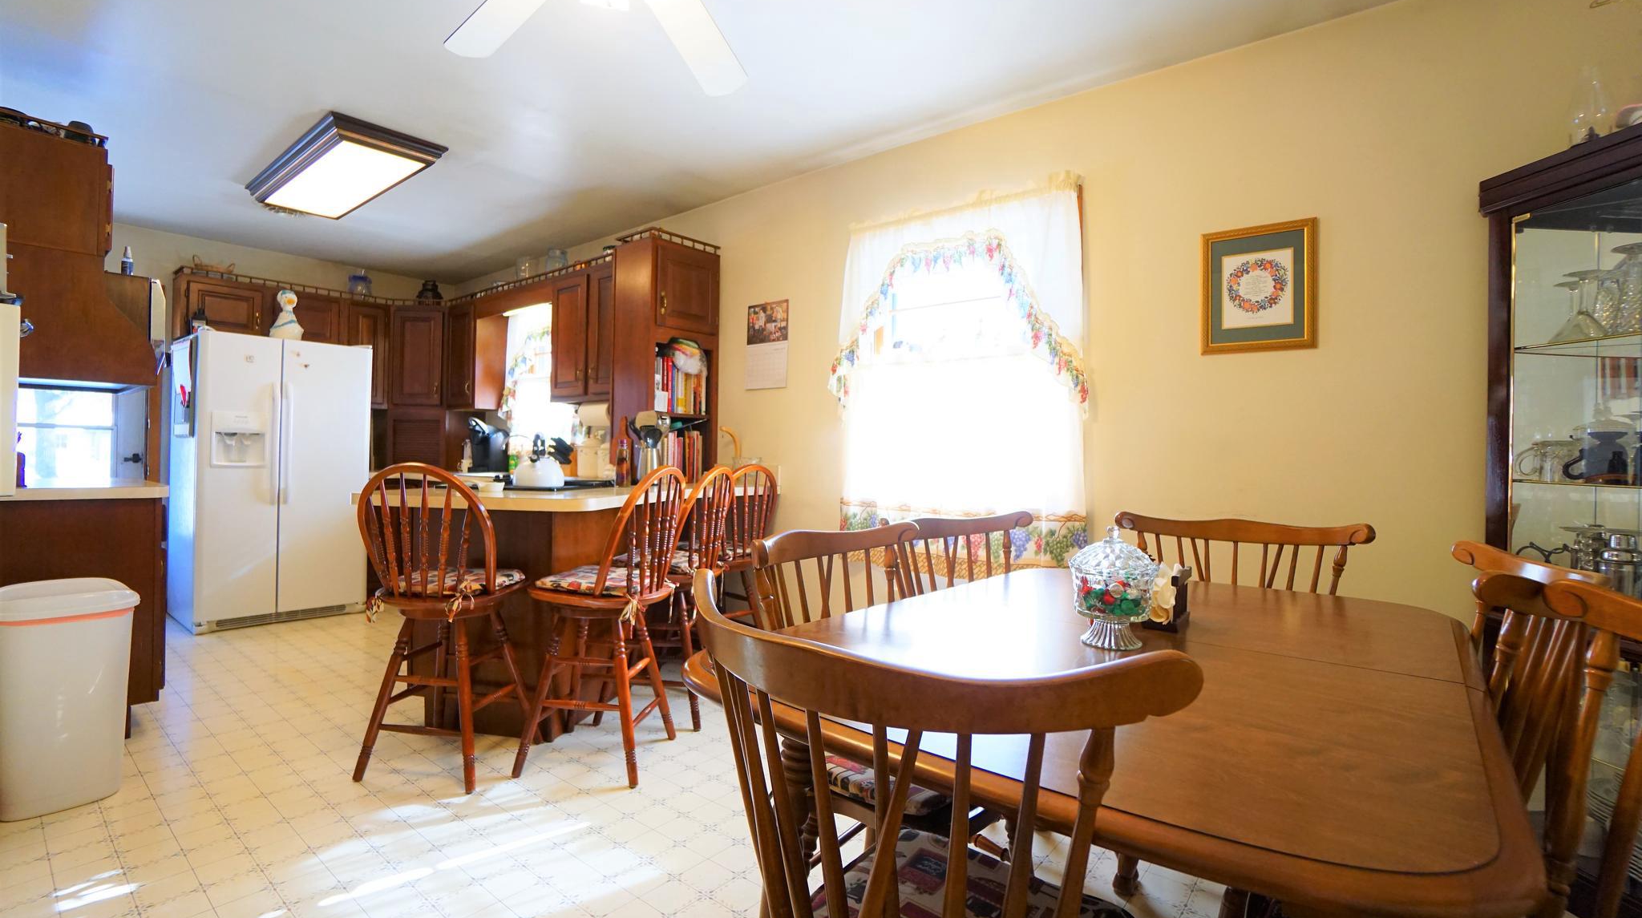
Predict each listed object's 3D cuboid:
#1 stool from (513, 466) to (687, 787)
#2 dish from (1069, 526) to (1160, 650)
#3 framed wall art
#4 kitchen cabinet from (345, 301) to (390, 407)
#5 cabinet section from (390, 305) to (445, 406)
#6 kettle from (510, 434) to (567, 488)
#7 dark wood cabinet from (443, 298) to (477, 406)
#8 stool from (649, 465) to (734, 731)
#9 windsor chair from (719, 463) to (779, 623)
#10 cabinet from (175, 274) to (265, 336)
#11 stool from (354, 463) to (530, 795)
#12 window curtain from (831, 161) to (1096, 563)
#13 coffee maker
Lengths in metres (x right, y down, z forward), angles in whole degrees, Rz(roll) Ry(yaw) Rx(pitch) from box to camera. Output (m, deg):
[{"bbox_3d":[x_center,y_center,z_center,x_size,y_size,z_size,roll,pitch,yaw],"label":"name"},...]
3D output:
[{"bbox_3d":[-0.767,0.538,2.454,0.485,1.050,0.455,1,0,17],"label":"stool"},{"bbox_3d":[0.503,0.215,1.179,0.156,0.202,0.156,1,-1,38],"label":"dish"},{"bbox_3d":[1.405,-0.546,2.201,0.317,0.407,0.028,1,-1,38],"label":"framed wall art"},{"bbox_3d":[-3.386,-0.759,5.030,0.310,0.750,0.285,2,1,39],"label":"kitchen cabinet"},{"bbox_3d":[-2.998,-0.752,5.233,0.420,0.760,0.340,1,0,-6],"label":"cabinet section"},{"bbox_3d":[-1.213,0.004,2.941,0.212,0.238,0.222,1,-1,-5],"label":"kettle"},{"bbox_3d":[-2.503,-0.739,5.059,0.471,0.760,0.310,2,1,39],"label":"dark wood cabinet"},{"bbox_3d":[-0.648,0.543,2.867,0.460,1.030,0.500,2,-1,-42],"label":"stool"},{"bbox_3d":[-0.501,0.538,3.314,0.485,1.050,0.455,2,1,37],"label":"windsor chair"},{"bbox_3d":[-3.875,-0.955,4.414,0.310,0.380,0.400,2,1,39],"label":"cabinet"},{"bbox_3d":[-1.272,0.527,2.370,0.455,1.050,0.485,1,0,3],"label":"stool"},{"bbox_3d":[0.517,-0.304,2.844,1.150,1.520,0.100,1,-1,38],"label":"window curtain"},{"bbox_3d":[-2.174,-0.085,4.472,0.215,0.350,0.290,1,-1,22],"label":"coffee maker"}]

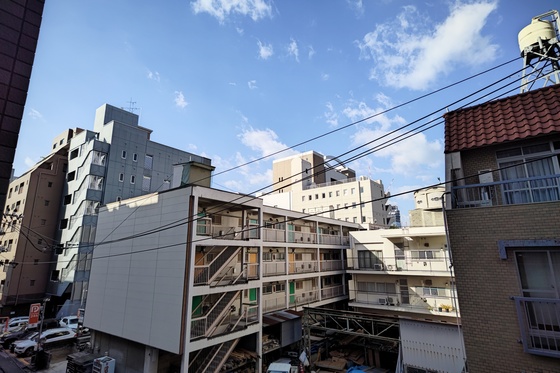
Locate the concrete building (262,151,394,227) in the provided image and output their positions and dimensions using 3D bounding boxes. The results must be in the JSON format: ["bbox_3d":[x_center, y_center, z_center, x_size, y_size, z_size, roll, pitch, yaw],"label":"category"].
[{"bbox_3d":[13.208,8.354,81.220,34.000,38.000,15.500,-11,-17,38],"label":"concrete building"}]

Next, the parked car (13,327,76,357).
[{"bbox_3d":[-21.688,14.395,26.071,1.820,1.620,4.480,-11,-17,36],"label":"parked car"}]

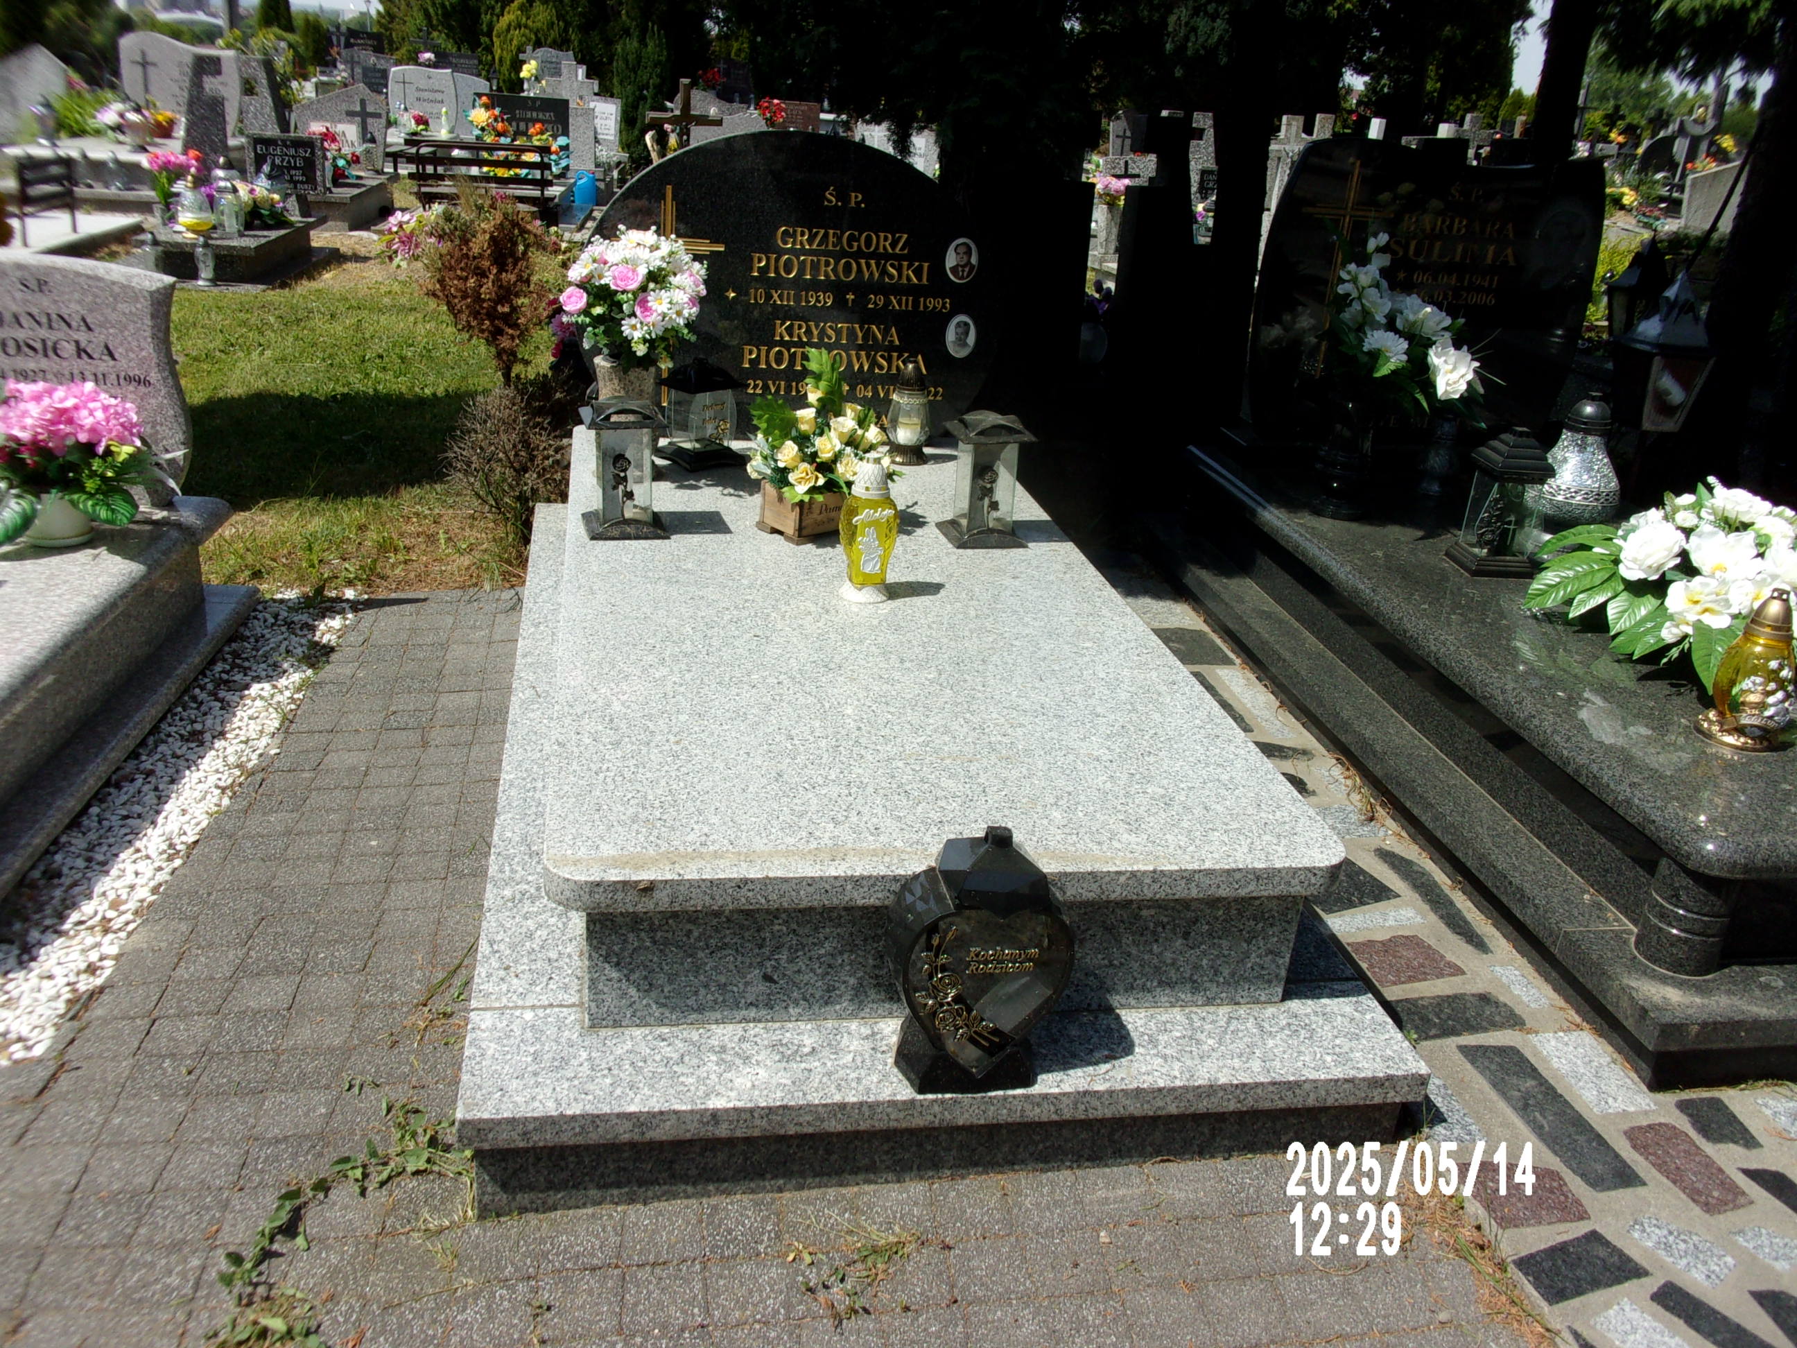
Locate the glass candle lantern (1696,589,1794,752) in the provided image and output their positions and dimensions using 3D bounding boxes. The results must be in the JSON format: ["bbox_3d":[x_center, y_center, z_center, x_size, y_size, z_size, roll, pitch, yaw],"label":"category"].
[{"bbox_3d":[1.657,-0.022,2.799,0.166,0.294,0.163,12,24,16],"label":"glass candle lantern"}]

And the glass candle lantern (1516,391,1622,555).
[{"bbox_3d":[1.608,-0.483,3.436,0.225,0.356,0.225,1,24,-12],"label":"glass candle lantern"}]

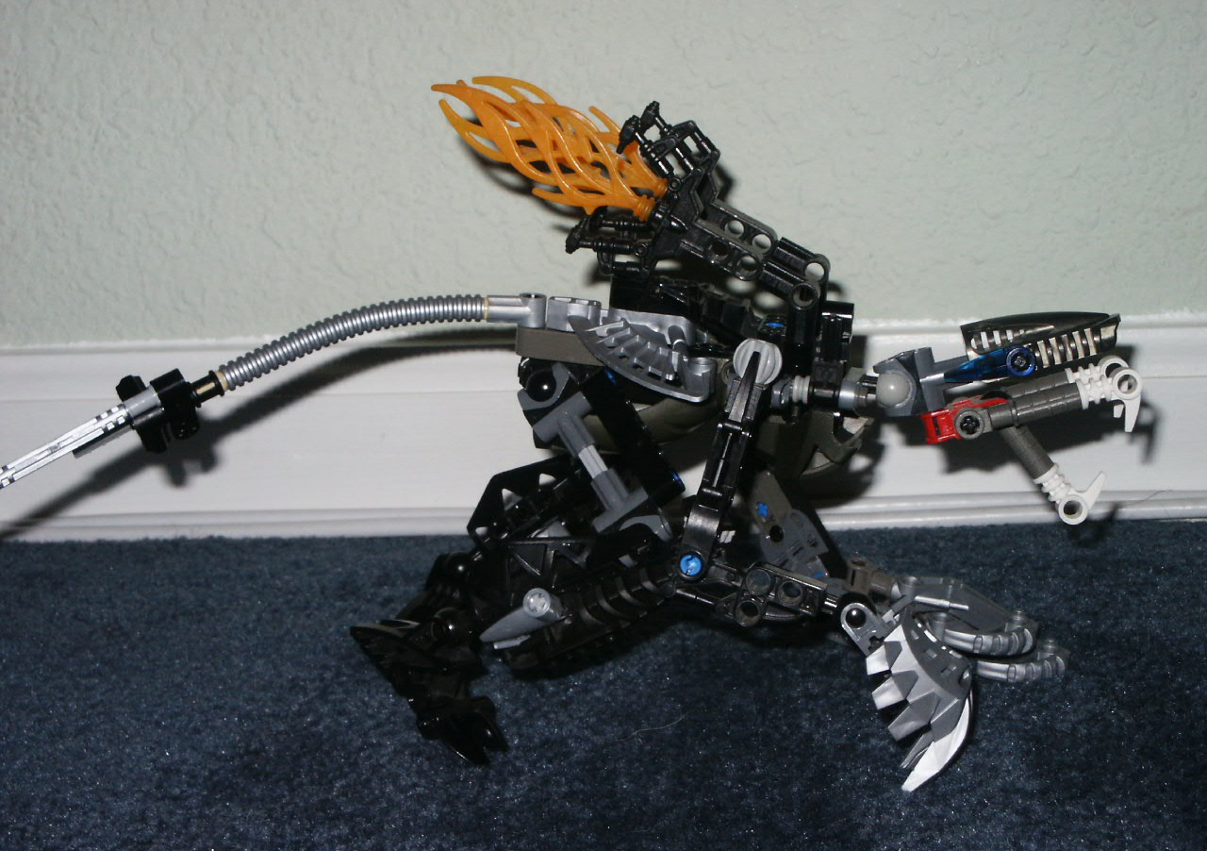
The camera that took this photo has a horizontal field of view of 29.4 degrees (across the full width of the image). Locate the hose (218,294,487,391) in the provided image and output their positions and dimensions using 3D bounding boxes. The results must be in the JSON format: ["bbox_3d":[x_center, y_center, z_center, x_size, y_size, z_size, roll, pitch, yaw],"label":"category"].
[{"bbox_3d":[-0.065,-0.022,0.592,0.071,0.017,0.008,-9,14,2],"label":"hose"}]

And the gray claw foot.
[{"bbox_3d":[0.089,0.058,0.583,0.058,0.040,0.085,3,15,15],"label":"gray claw foot"}]

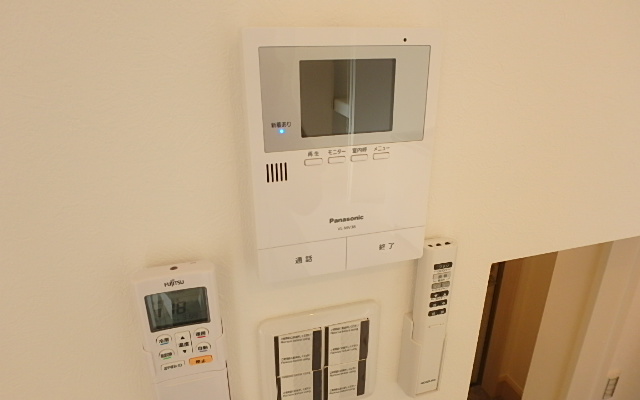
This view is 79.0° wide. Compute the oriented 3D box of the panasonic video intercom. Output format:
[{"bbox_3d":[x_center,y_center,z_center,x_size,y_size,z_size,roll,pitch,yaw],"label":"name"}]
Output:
[{"bbox_3d":[0.017,-0.033,0.307,0.143,0.187,0.025,-6,21,-14],"label":"panasonic video intercom"}]

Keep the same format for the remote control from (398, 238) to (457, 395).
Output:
[{"bbox_3d":[0.103,0.119,0.383,0.032,0.172,0.030,-6,21,-14],"label":"remote control"}]

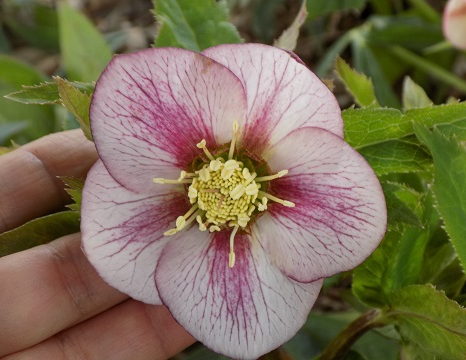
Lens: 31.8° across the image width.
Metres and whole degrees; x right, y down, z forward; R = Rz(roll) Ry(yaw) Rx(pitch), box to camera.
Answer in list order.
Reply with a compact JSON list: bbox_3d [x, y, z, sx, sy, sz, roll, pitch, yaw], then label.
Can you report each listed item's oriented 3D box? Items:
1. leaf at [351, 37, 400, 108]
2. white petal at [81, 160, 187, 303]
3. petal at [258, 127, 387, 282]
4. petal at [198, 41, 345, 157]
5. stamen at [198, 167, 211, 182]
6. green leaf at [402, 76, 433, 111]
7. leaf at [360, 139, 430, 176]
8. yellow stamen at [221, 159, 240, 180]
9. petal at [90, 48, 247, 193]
[{"bbox_3d":[0.046,-0.036,0.270,0.009,0.006,0.029,-28,69,12],"label":"leaf"},{"bbox_3d":[-0.020,0.011,0.188,0.030,0.034,0.009,-30,0,-15],"label":"white petal"},{"bbox_3d":[0.020,0.006,0.188,0.032,0.034,0.009,21,0,15],"label":"petal"},{"bbox_3d":[0.008,-0.017,0.188,0.035,0.030,0.009,30,16,0],"label":"petal"},{"bbox_3d":[-0.006,-0.001,0.181,0.002,0.004,0.003,-16,43,-2],"label":"stamen"},{"bbox_3d":[0.054,-0.025,0.242,0.007,0.012,0.005,-22,25,14],"label":"green leaf"},{"bbox_3d":[0.040,-0.007,0.203,0.019,0.008,0.009,-3,60,-6],"label":"leaf"},{"bbox_3d":[-0.001,-0.002,0.179,0.004,0.005,0.004,6,36,0],"label":"yellow stamen"},{"bbox_3d":[-0.016,-0.015,0.188,0.035,0.033,0.009,-49,14,0],"label":"petal"}]

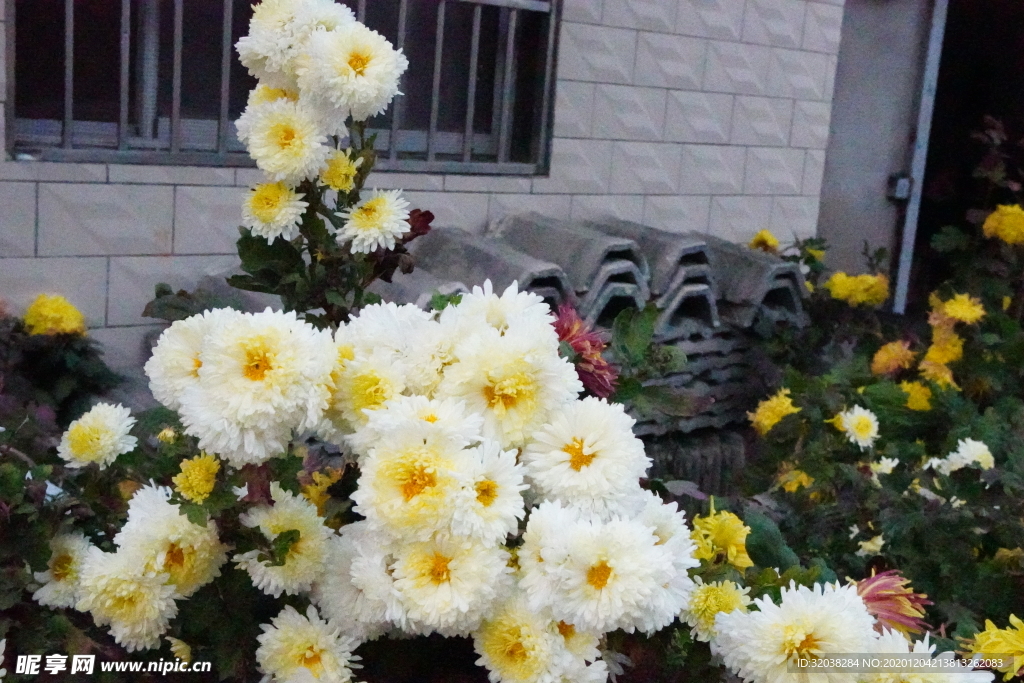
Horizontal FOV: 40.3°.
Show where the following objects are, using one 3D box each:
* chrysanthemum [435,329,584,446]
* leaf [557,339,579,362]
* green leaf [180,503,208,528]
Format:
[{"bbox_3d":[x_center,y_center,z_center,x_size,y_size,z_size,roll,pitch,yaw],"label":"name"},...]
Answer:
[{"bbox_3d":[-0.001,0.035,1.050,0.108,0.094,0.062,5,-8,4],"label":"chrysanthemum"},{"bbox_3d":[0.045,0.008,1.100,0.020,0.024,0.008,7,-16,10],"label":"leaf"},{"bbox_3d":[-0.248,0.136,1.090,0.024,0.024,0.009,2,-32,-12],"label":"green leaf"}]

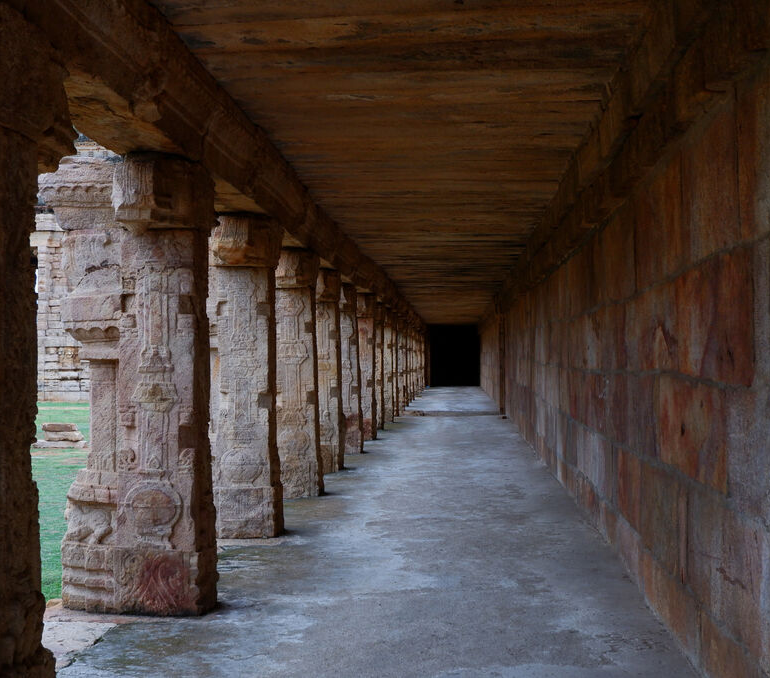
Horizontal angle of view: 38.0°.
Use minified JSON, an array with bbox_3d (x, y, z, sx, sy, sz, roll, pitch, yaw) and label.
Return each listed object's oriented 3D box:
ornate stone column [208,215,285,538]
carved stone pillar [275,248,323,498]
[{"bbox_3d":[-1.202,0.329,9.763,0.600,2.720,0.550,0,-1,4],"label":"ornate stone column"},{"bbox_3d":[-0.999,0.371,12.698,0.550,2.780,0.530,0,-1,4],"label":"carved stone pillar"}]

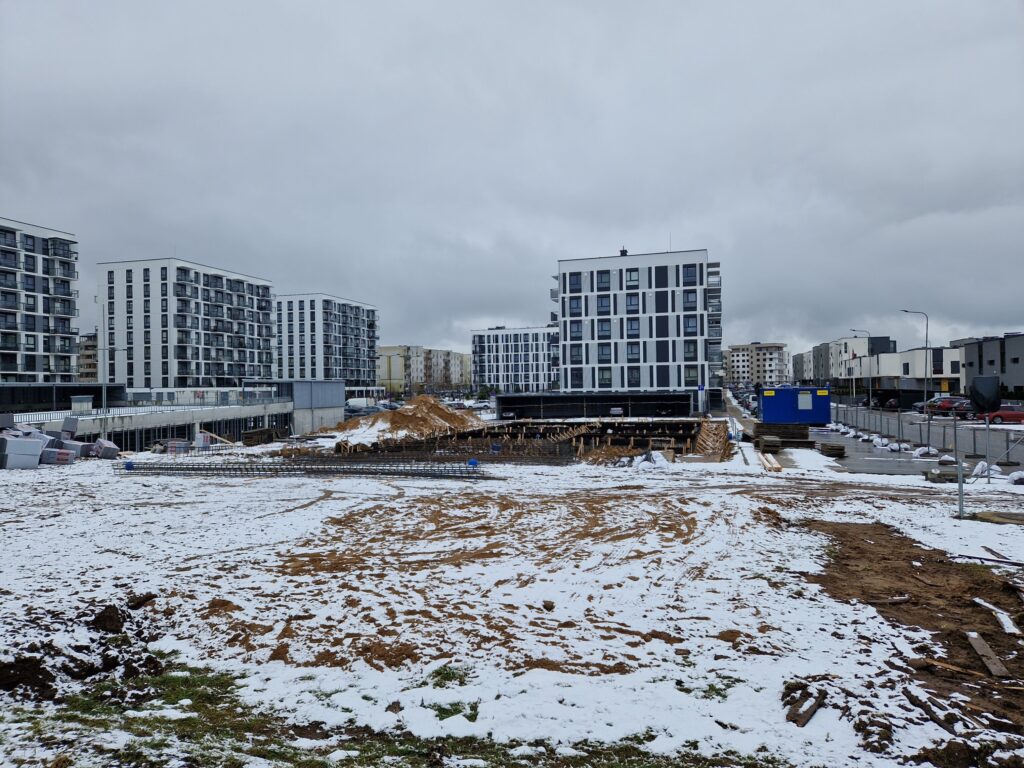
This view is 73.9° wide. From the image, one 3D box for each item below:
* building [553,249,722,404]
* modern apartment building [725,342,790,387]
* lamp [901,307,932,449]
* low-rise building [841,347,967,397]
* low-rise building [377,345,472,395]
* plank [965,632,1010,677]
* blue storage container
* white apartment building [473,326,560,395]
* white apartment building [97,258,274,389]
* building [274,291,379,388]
[{"bbox_3d":[18.993,-6.232,97.022,20.400,18.800,29.000,-1,-1,17],"label":"building"},{"bbox_3d":[129.723,-10.301,359.052,34.000,22.600,16.000,-1,0,21],"label":"modern apartment building"},{"bbox_3d":[34.388,-1.557,58.296,2.200,9.300,0.250,-1,0,16],"label":"lamp"},{"bbox_3d":[56.483,-0.967,97.306,8.500,6.400,35.000,-1,-1,15],"label":"low-rise building"},{"bbox_3d":[-33.038,-3.930,260.442,11.800,16.400,64.000,-1,0,15],"label":"low-rise building"},{"bbox_3d":[3.409,1.922,4.896,0.105,0.030,0.880,-1,0,23],"label":"plank"},{"bbox_3d":[21.637,1.656,52.244,4.800,2.640,2.400,-1,-1,17],"label":"blue storage container"},{"bbox_3d":[4.309,-6.698,214.319,29.000,19.800,19.000,-1,-1,17],"label":"white apartment building"},{"bbox_3d":[-68.142,-10.578,146.987,19.400,26.400,30.800,-1,-1,17],"label":"white apartment building"},{"bbox_3d":[-54.663,-9.448,197.455,19.000,28.500,31.000,-1,0,16],"label":"building"}]

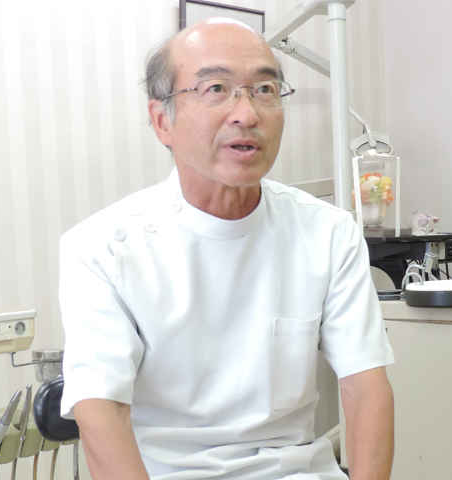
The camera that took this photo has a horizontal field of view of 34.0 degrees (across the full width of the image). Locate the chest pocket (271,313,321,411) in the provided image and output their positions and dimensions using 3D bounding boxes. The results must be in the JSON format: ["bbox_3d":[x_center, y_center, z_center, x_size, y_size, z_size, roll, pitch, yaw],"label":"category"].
[{"bbox_3d":[0.095,0.168,1.020,0.095,0.122,0.020,-6,12,-43],"label":"chest pocket"}]

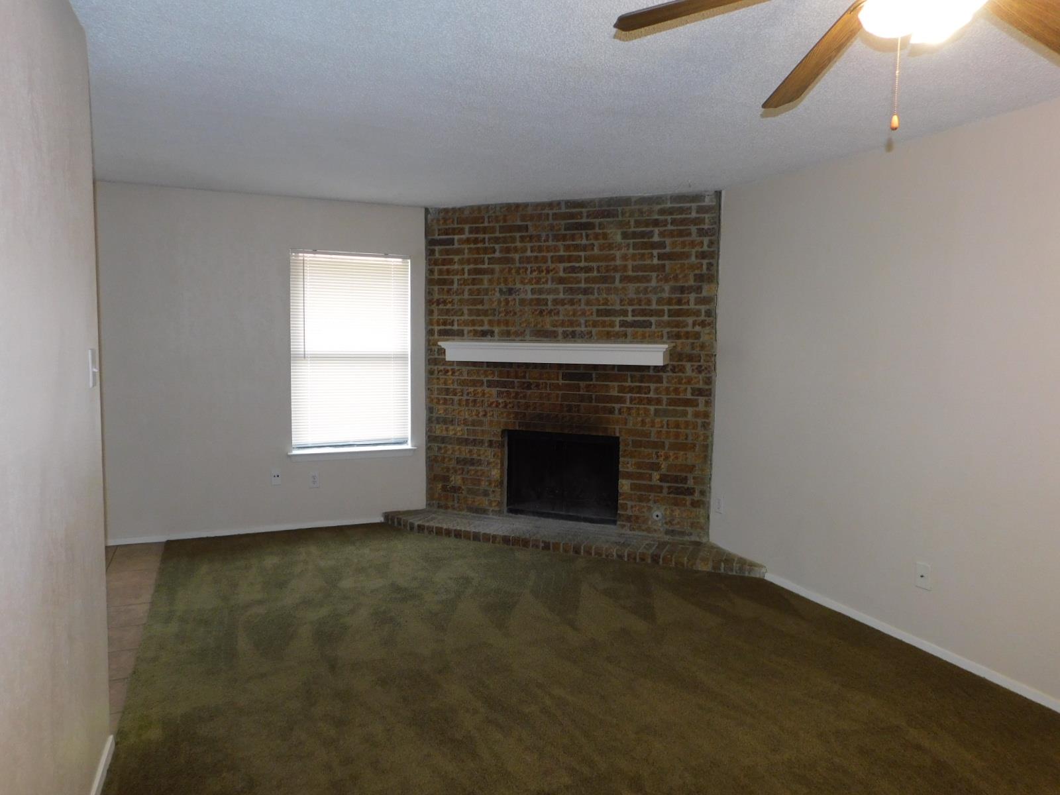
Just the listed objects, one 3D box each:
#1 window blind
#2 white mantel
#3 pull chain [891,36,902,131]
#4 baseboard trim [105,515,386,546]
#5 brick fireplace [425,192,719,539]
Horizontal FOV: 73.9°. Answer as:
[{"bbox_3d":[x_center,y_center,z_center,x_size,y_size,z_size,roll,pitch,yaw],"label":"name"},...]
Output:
[{"bbox_3d":[-1.355,-0.357,5.380,0.888,1.460,0.050,-2,6,-24],"label":"window blind"},{"bbox_3d":[0.161,-0.318,5.020,1.680,0.143,0.270,3,5,20],"label":"white mantel"},{"bbox_3d":[0.819,-0.702,1.570,0.018,0.212,0.018,1,5,0],"label":"pull chain"},{"bbox_3d":[-2.012,0.962,5.151,1.890,0.066,0.016,-2,6,-24],"label":"baseboard trim"},{"bbox_3d":[0.253,-0.244,5.259,2.212,2.362,0.300,3,5,20],"label":"brick fireplace"}]

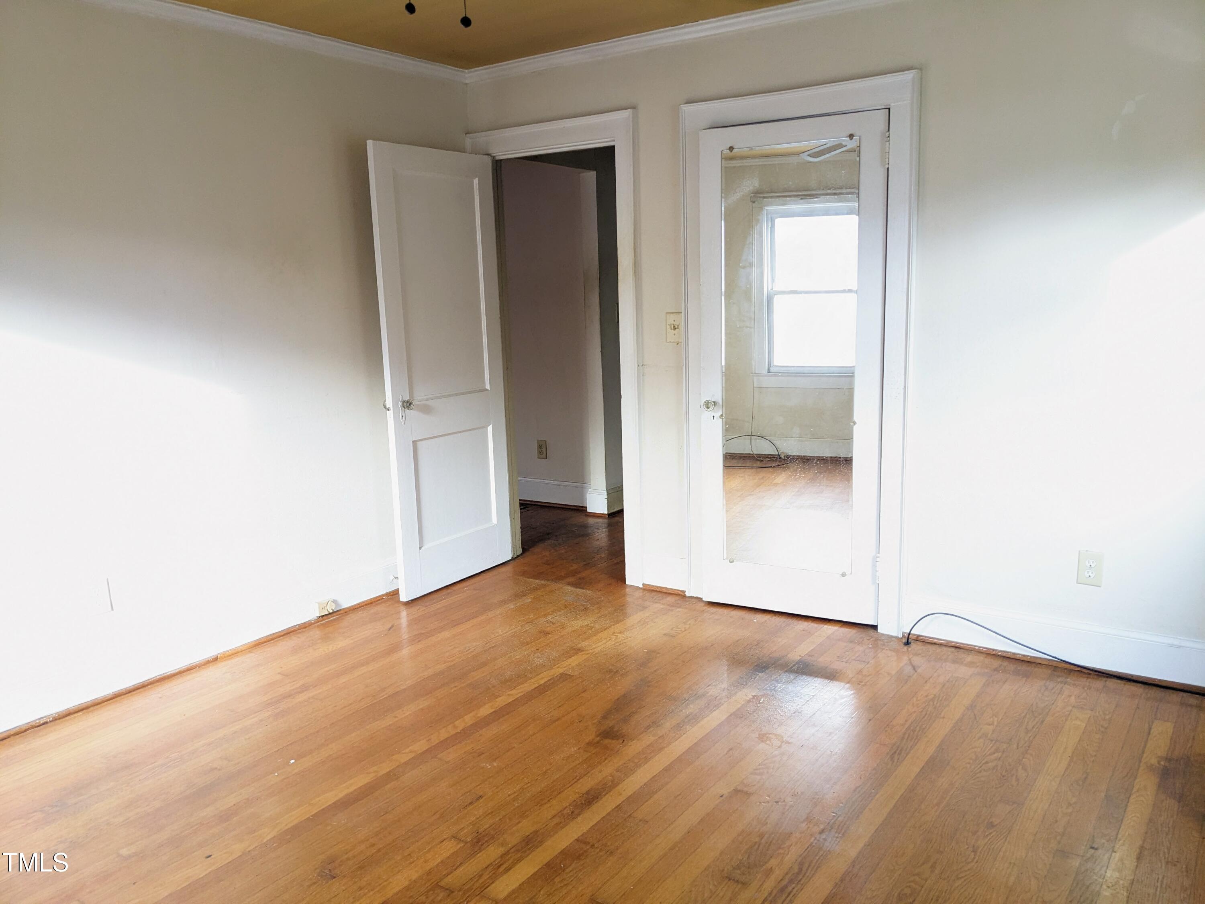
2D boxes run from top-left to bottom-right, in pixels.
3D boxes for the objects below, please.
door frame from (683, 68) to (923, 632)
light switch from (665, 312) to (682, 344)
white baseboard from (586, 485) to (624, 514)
[{"bbox_3d":[0.782,-0.357,3.863,0.988,2.141,0.110,6,13,35],"label":"door frame"},{"bbox_3d":[0.314,-0.544,4.112,0.076,0.122,0.018,6,13,35],"label":"light switch"},{"bbox_3d":[0.017,0.295,5.880,0.160,0.145,0.180,6,13,35],"label":"white baseboard"}]

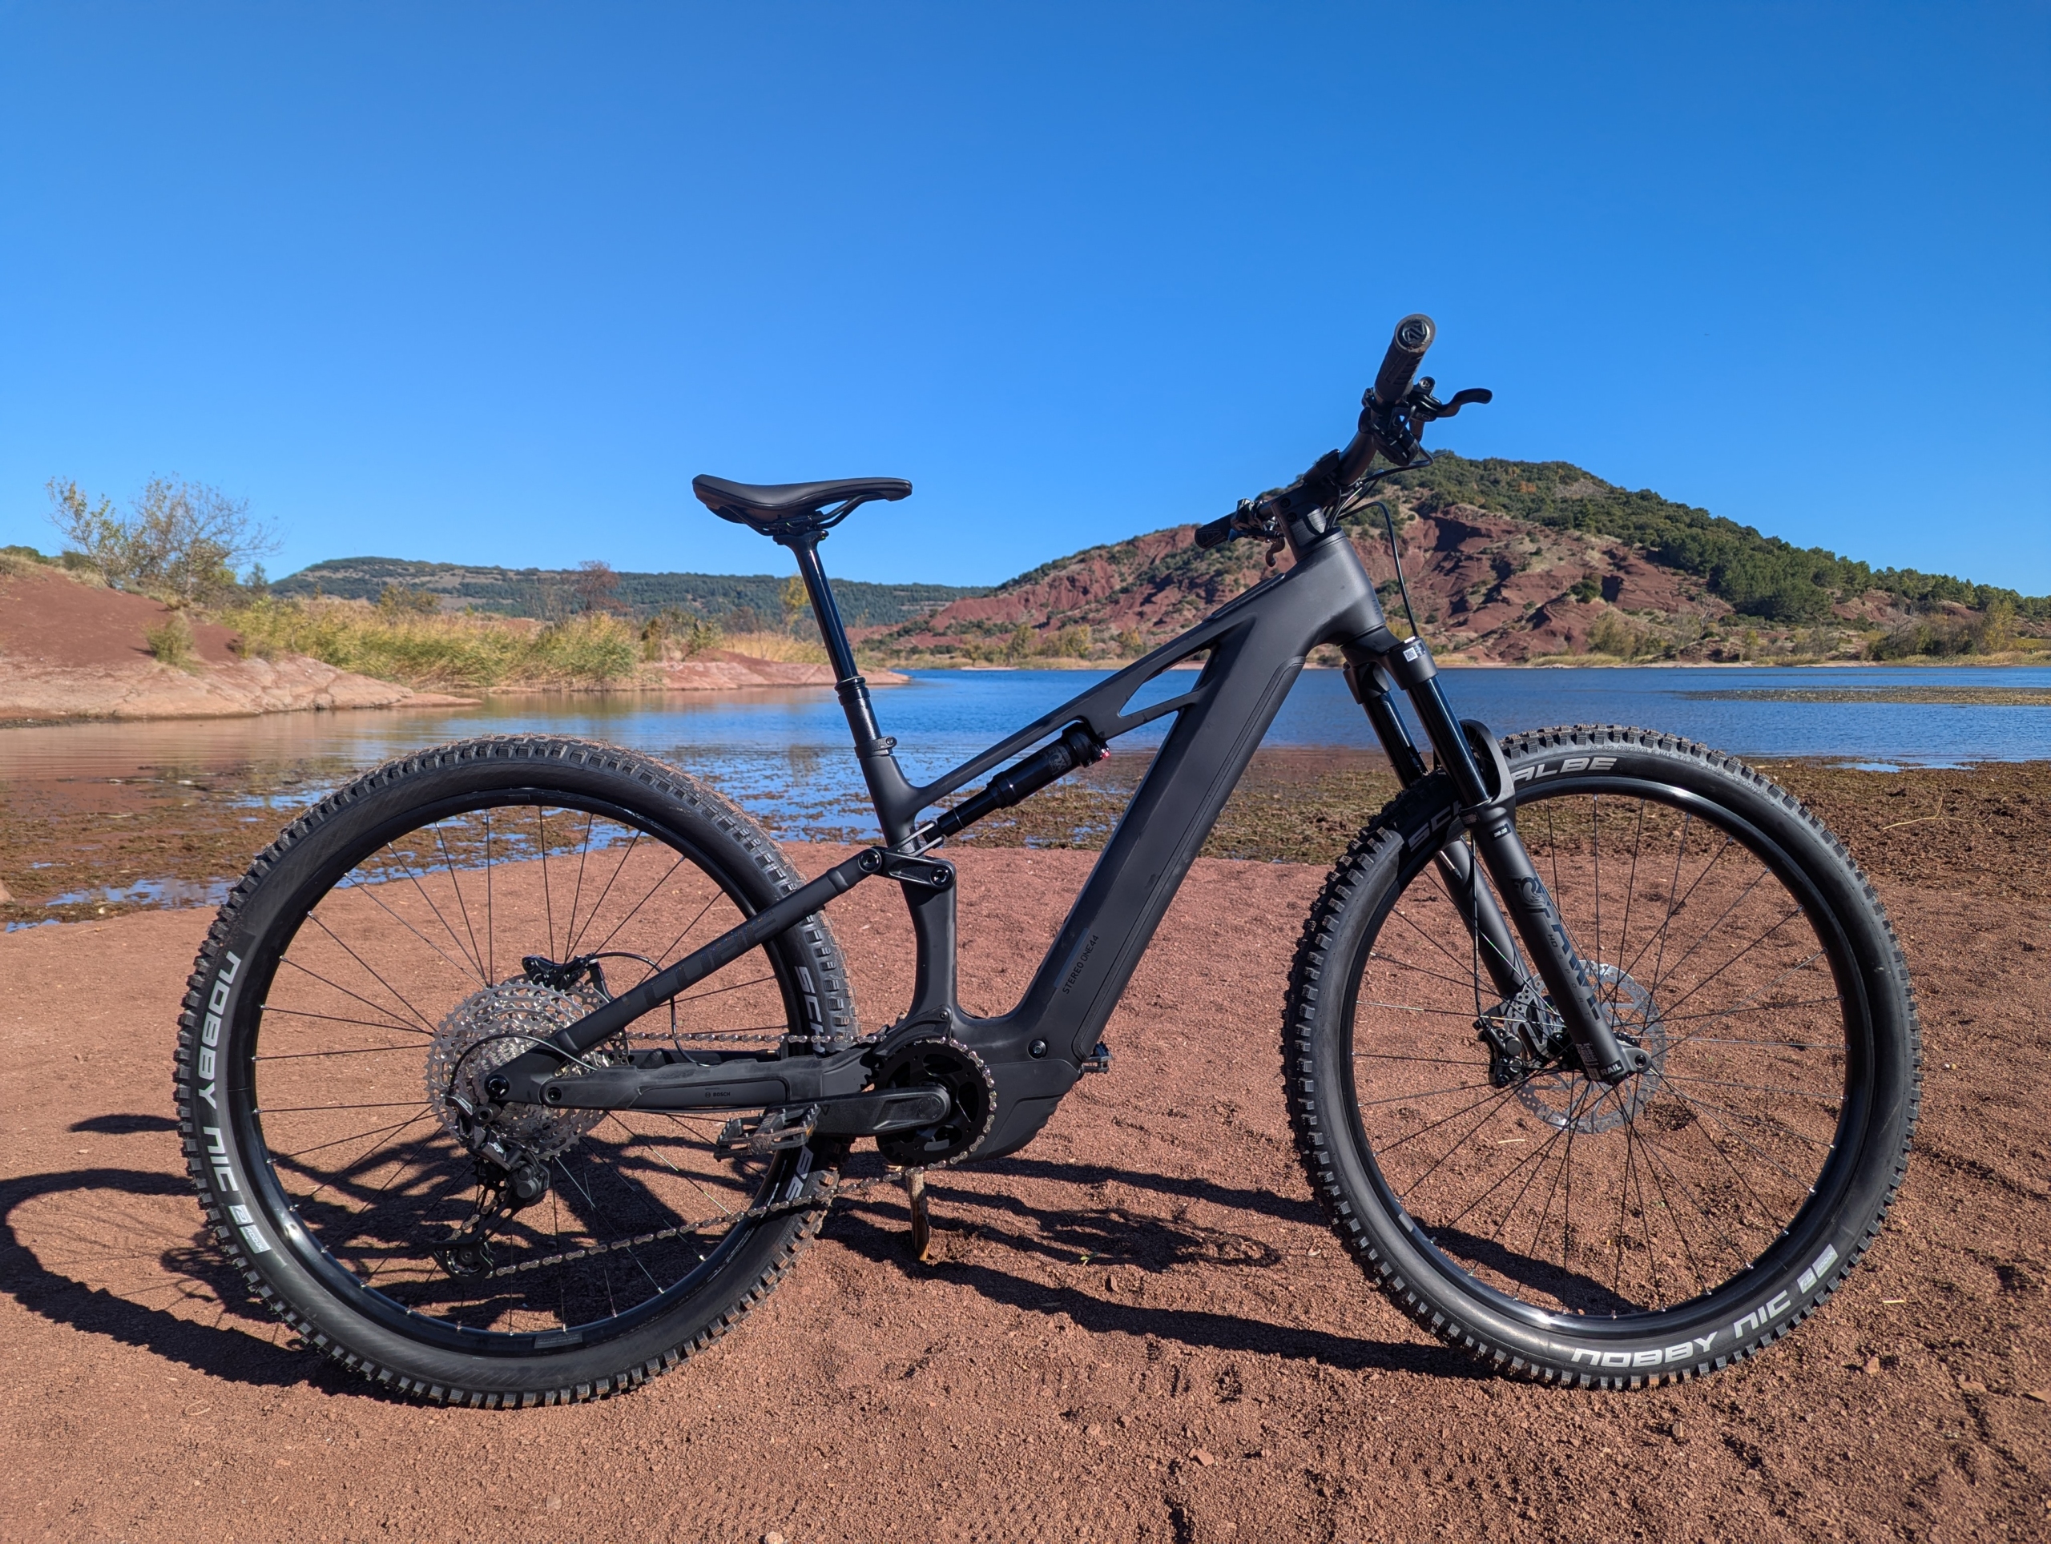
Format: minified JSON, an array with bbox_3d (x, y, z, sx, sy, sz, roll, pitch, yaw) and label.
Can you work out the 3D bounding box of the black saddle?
[{"bbox_3d":[-0.250,-0.303,1.628,0.249,0.075,0.146,-1,-2,-1],"label":"black saddle"}]

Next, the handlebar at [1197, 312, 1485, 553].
[{"bbox_3d":[0.348,-0.329,1.647,0.149,0.124,0.776,0,-4,-7],"label":"handlebar"}]

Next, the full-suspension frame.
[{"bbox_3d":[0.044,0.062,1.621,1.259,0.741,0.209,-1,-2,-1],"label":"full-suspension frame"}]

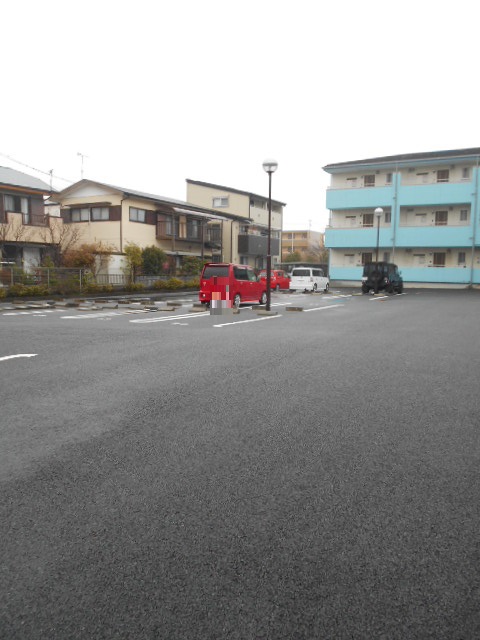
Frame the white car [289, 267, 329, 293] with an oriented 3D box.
[{"bbox_3d":[5.073,-2.861,34.281,1.690,1.610,3.850,4,7,28],"label":"white car"}]

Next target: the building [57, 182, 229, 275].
[{"bbox_3d":[-6.282,-5.946,36.493,6.200,7.000,14.100,4,7,27],"label":"building"}]

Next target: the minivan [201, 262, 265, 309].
[{"bbox_3d":[-0.143,-1.435,19.706,1.475,1.660,3.400,4,7,28],"label":"minivan"}]

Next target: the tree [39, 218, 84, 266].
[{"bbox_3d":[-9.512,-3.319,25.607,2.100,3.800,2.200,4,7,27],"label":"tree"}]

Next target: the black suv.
[{"bbox_3d":[9.301,-2.653,30.980,1.790,1.880,3.980,4,7,29],"label":"black suv"}]

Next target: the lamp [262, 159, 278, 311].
[{"bbox_3d":[1.032,-2.815,16.298,0.510,5.120,0.510,1,6,0],"label":"lamp"}]

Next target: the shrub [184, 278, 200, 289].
[{"bbox_3d":[-3.221,-2.533,33.821,1.000,0.760,1.400,4,7,27],"label":"shrub"}]

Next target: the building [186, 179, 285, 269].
[{"bbox_3d":[-0.123,-8.410,47.594,6.800,9.800,8.000,4,7,27],"label":"building"}]

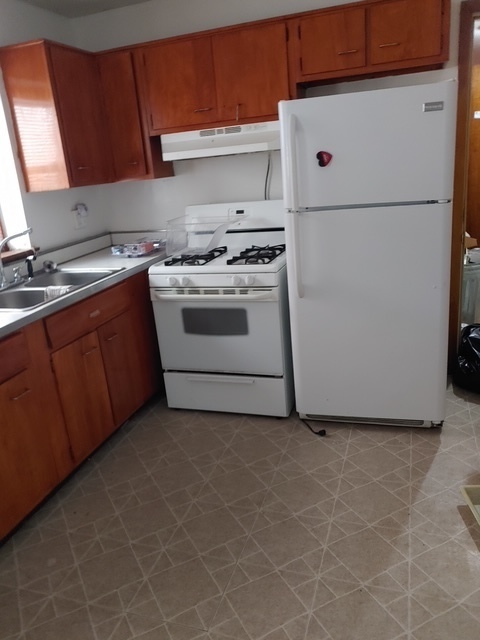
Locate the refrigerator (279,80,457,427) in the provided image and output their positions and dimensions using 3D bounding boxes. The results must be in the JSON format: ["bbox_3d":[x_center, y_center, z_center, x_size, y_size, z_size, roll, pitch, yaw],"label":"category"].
[{"bbox_3d":[0.710,-0.307,2.593,0.759,1.680,0.750,0,17,16],"label":"refrigerator"}]

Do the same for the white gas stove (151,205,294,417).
[{"bbox_3d":[-0.035,-0.081,2.903,0.765,1.200,0.665,1,18,19],"label":"white gas stove"}]

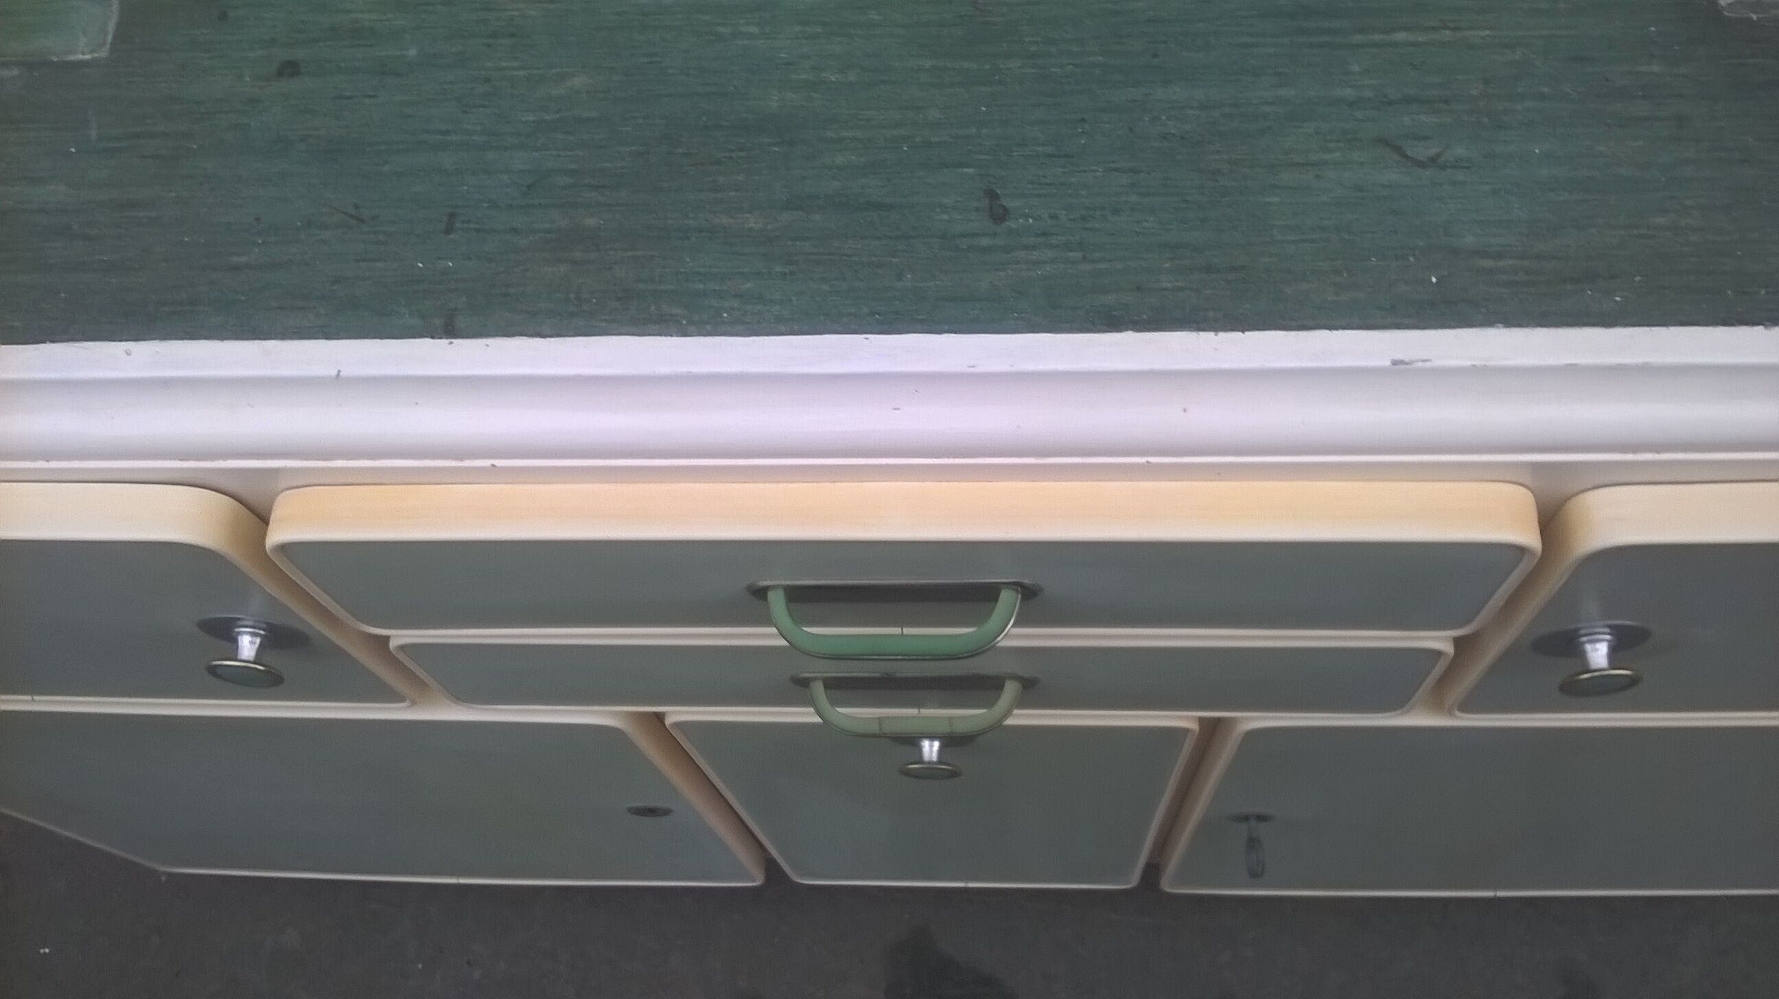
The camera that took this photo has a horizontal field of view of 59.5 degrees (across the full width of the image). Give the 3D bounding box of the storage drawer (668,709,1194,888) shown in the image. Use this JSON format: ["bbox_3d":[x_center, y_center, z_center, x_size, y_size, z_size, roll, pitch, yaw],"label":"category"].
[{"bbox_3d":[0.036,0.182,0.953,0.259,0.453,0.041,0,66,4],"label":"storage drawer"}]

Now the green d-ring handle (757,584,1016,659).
[{"bbox_3d":[0.002,0.046,0.581,0.097,0.013,0.024,0,66,4],"label":"green d-ring handle"}]

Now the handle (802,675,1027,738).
[{"bbox_3d":[0.011,0.092,0.684,0.096,0.013,0.024,0,66,4],"label":"handle"}]

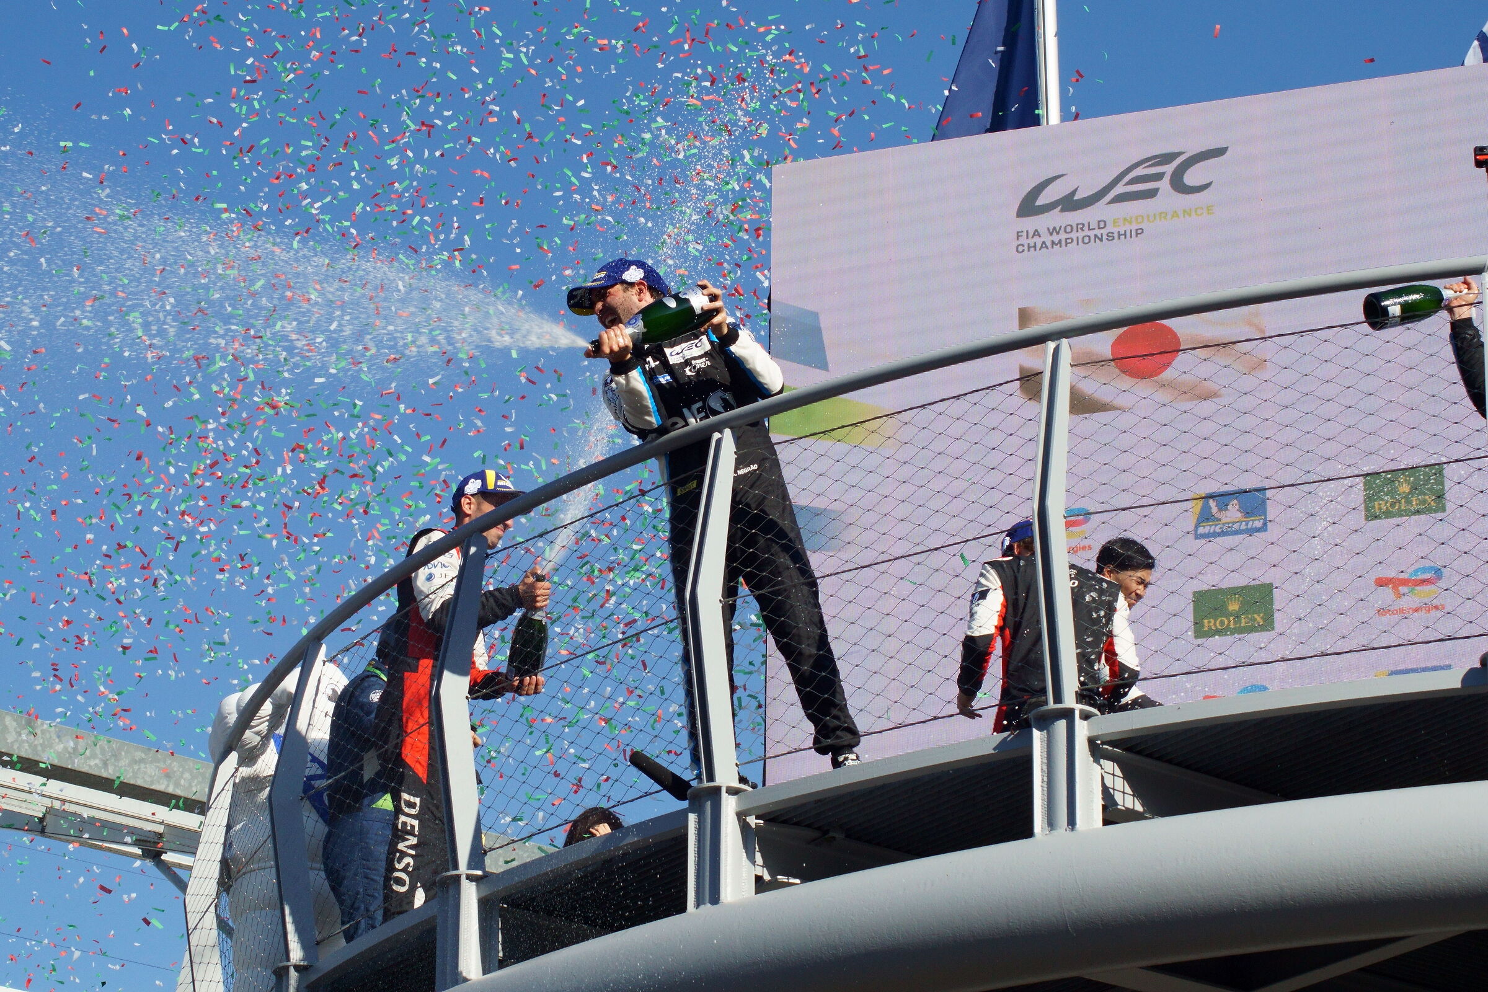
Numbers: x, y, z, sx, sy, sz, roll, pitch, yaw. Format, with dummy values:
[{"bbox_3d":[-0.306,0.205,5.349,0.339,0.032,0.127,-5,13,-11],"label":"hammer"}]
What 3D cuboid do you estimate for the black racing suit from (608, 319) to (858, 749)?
[{"bbox_3d":[-0.036,0.153,12.269,0.728,1.470,0.480,-4,-23,10],"label":"black racing suit"}]

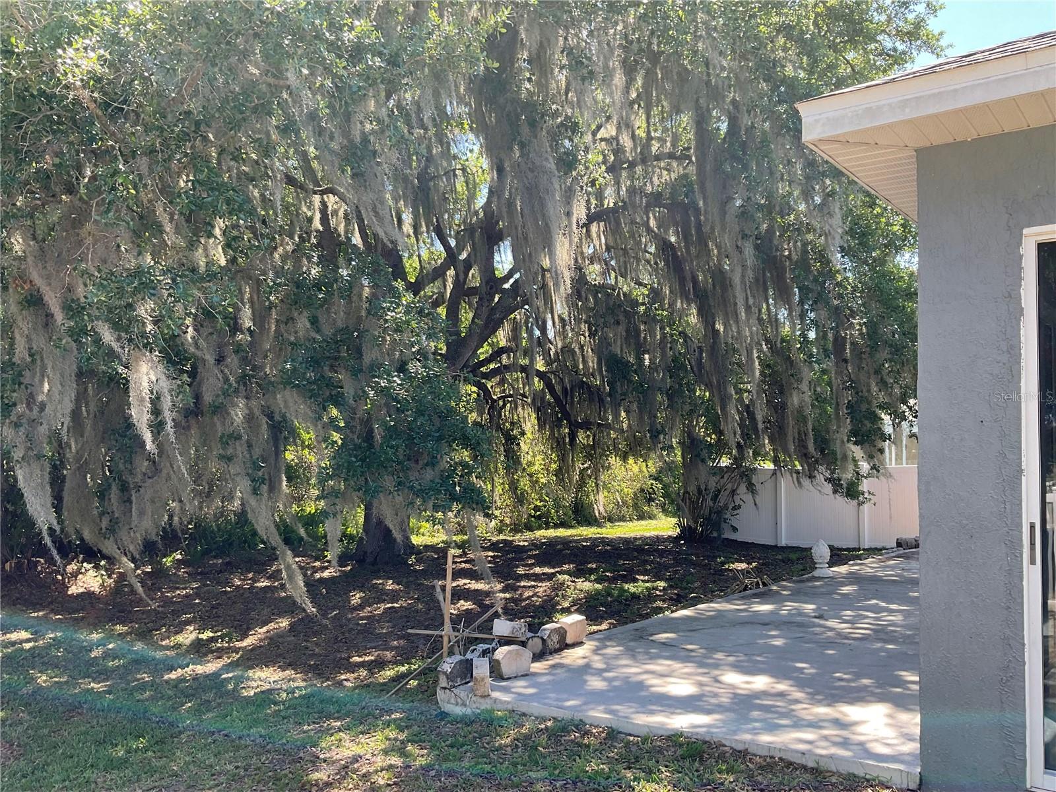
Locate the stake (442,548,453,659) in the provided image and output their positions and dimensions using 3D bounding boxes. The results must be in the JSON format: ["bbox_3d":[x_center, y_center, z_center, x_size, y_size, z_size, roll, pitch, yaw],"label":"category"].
[{"bbox_3d":[-0.535,1.428,5.900,0.036,0.820,0.030,2,-2,18],"label":"stake"}]

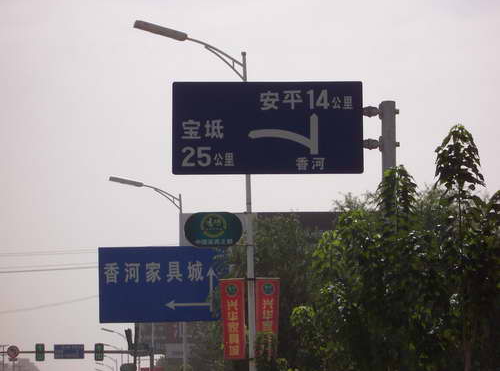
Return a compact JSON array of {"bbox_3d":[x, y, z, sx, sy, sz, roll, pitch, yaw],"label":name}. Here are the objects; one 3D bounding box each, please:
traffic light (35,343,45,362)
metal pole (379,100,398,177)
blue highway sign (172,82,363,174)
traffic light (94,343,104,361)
[{"bbox_3d":[-11.565,9.186,105.000,0.485,0.947,0.300,-1,-7,-5],"label":"traffic light"},{"bbox_3d":[2.330,1.870,30.708,0.231,6.544,0.231,-1,-7,-5],"label":"metal pole"},{"bbox_3d":[0.288,-0.930,31.000,3.097,1.496,0.100,-1,-7,-2],"label":"blue highway sign"},{"bbox_3d":[-8.305,9.164,105.000,0.485,0.953,0.300,-1,-7,-5],"label":"traffic light"}]

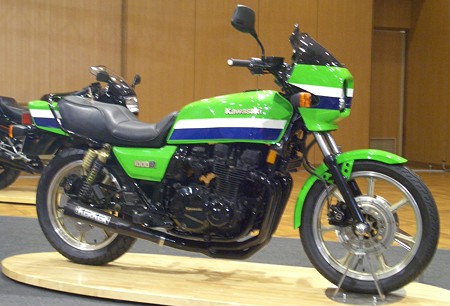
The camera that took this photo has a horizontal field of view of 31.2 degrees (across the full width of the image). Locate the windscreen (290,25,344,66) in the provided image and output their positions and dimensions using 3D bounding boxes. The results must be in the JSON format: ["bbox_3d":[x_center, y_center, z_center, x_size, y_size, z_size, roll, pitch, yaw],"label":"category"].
[{"bbox_3d":[0.464,-0.489,3.839,0.225,0.170,0.360,2,3,22],"label":"windscreen"}]

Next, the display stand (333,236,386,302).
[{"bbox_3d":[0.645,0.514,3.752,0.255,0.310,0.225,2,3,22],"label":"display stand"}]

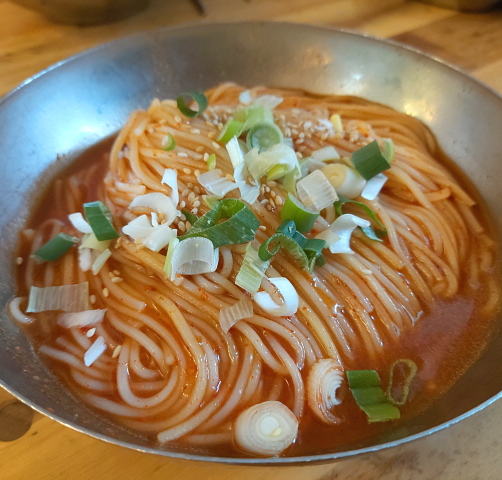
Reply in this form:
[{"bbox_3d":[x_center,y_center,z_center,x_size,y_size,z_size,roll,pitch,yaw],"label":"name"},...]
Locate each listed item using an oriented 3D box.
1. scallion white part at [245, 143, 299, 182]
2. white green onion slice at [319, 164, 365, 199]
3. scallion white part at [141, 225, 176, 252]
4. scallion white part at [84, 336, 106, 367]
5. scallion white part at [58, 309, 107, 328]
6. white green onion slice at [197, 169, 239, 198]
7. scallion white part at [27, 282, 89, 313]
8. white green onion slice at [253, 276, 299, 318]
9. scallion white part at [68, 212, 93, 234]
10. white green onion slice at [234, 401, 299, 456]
[{"bbox_3d":[0.007,-0.027,0.162,0.018,0.009,0.011,0,47,0],"label":"scallion white part"},{"bbox_3d":[0.036,-0.023,0.181,0.012,0.011,0.011,15,29,-41],"label":"white green onion slice"},{"bbox_3d":[-0.034,-0.001,0.172,0.012,0.004,0.007,-39,65,-15],"label":"scallion white part"},{"bbox_3d":[-0.052,0.037,0.154,0.003,0.002,0.011,23,51,20],"label":"scallion white part"},{"bbox_3d":[-0.053,0.025,0.147,0.015,0.003,0.005,-9,48,-8],"label":"scallion white part"},{"bbox_3d":[-0.013,-0.022,0.178,0.015,0.004,0.010,18,63,9],"label":"white green onion slice"},{"bbox_3d":[-0.063,0.019,0.152,0.017,0.002,0.010,-4,48,-4],"label":"scallion white part"},{"bbox_3d":[0.007,0.017,0.139,0.013,0.007,0.010,0,47,0],"label":"white green onion slice"},{"bbox_3d":[-0.062,-0.006,0.169,0.010,0.003,0.005,34,56,27],"label":"scallion white part"},{"bbox_3d":[0.005,0.058,0.140,0.018,0.005,0.018,4,42,-5],"label":"white green onion slice"}]

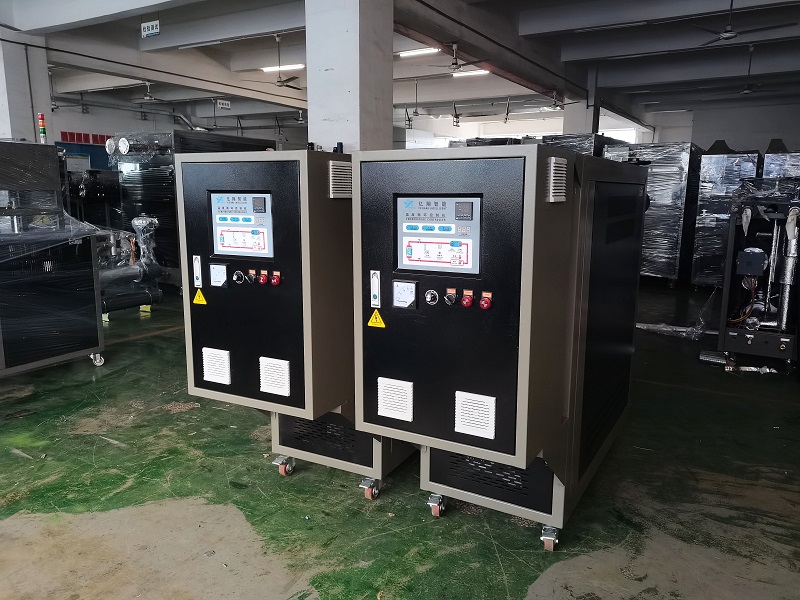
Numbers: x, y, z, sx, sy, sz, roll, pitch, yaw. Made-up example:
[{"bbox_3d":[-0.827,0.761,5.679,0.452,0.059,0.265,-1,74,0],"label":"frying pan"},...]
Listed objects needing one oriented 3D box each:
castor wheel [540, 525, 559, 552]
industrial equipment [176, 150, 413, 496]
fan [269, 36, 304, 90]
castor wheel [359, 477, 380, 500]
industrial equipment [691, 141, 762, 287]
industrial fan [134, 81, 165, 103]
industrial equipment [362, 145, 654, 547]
[{"bbox_3d":[0.536,0.825,2.136,0.060,0.105,0.100,3,11,17],"label":"castor wheel"},{"bbox_3d":[-0.101,0.057,2.832,0.545,1.356,1.846,6,12,26],"label":"industrial equipment"},{"bbox_3d":[-2.061,-3.953,9.947,1.100,0.831,1.150,-2,11,-11],"label":"fan"},{"bbox_3d":[-0.122,0.757,2.487,0.060,0.105,0.100,5,11,23],"label":"castor wheel"},{"bbox_3d":[4.242,-1.103,7.777,0.630,1.860,1.150,7,13,32],"label":"industrial equipment"},{"bbox_3d":[-5.971,-4.952,14.239,1.050,0.476,1.100,-4,11,-22],"label":"industrial fan"},{"bbox_3d":[0.553,0.122,2.493,0.545,1.356,1.846,6,12,29],"label":"industrial equipment"}]

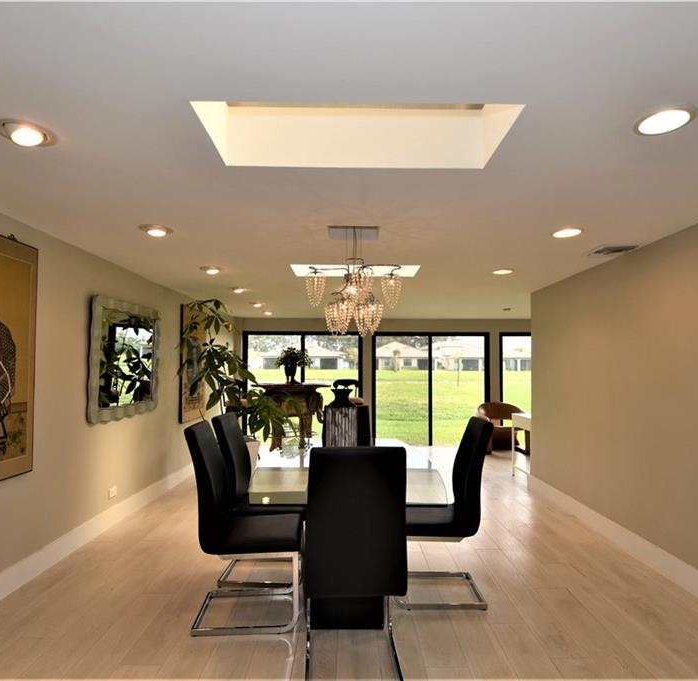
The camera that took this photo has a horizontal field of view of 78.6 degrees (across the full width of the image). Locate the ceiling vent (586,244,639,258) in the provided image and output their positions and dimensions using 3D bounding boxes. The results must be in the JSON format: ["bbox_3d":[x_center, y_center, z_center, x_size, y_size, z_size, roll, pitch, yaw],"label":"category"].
[{"bbox_3d":[1.993,-0.676,3.230,0.270,0.025,0.280,0,-3,1],"label":"ceiling vent"}]

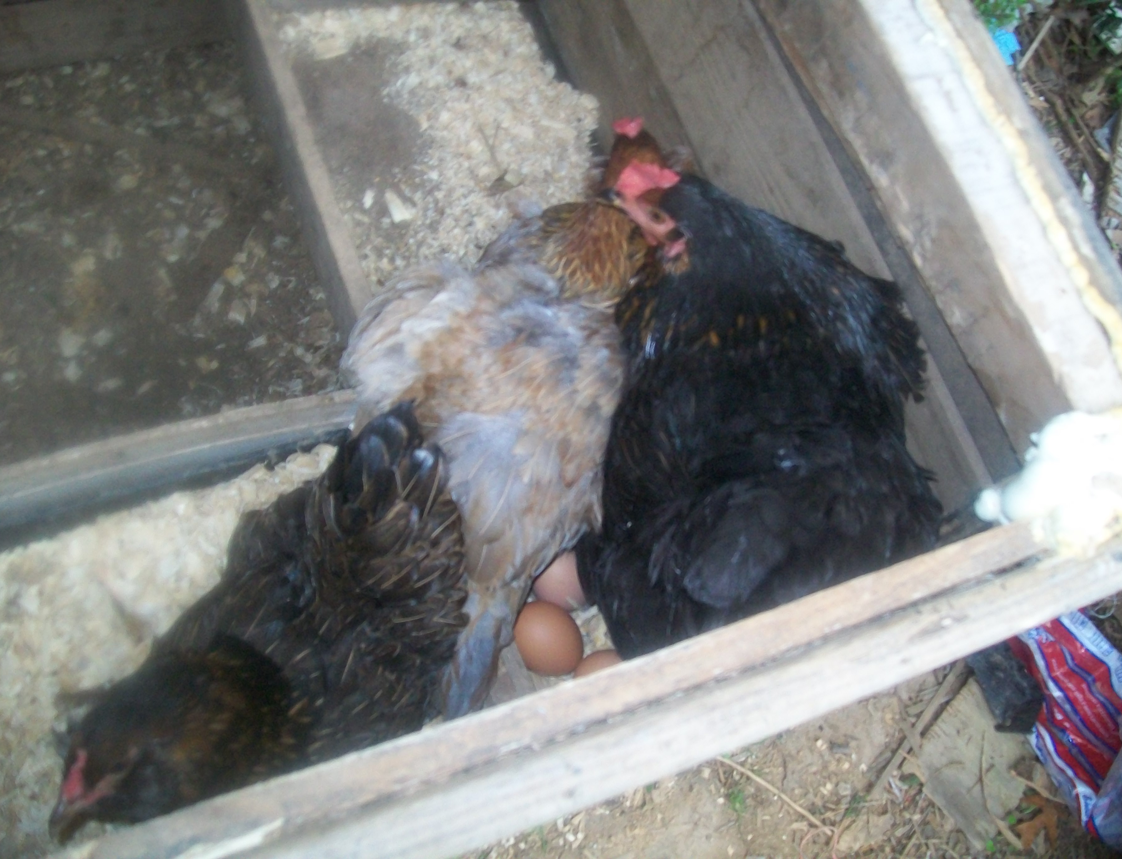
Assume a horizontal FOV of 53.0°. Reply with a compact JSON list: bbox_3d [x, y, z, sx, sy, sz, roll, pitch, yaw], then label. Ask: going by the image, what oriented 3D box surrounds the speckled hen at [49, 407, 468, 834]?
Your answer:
[{"bbox_3d":[-0.170,0.111,0.654,0.189,0.226,0.315,35,63,4],"label":"speckled hen"}]

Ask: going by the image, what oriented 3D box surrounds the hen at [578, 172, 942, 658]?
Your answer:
[{"bbox_3d":[0.089,0.013,0.726,0.194,0.289,0.299,-25,74,-22],"label":"hen"}]

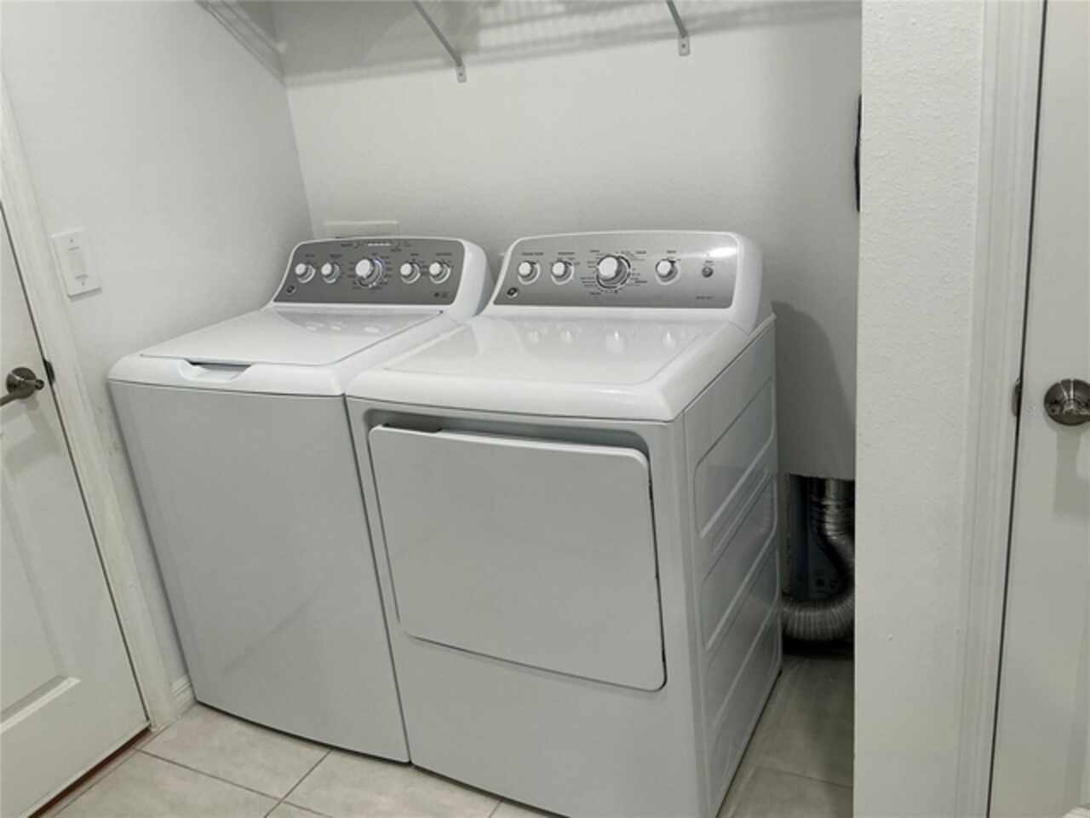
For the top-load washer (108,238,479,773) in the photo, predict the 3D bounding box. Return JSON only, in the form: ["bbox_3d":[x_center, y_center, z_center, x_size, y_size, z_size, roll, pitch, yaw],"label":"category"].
[{"bbox_3d":[-0.525,0.161,2.263,0.690,1.115,0.670,4,21,28],"label":"top-load washer"}]

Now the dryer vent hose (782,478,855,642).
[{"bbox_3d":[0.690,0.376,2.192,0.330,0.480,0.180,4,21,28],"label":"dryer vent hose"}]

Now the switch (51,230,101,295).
[{"bbox_3d":[-1.042,-0.327,1.972,0.010,0.130,0.080,4,21,28],"label":"switch"}]

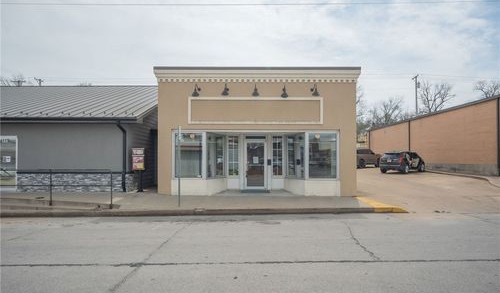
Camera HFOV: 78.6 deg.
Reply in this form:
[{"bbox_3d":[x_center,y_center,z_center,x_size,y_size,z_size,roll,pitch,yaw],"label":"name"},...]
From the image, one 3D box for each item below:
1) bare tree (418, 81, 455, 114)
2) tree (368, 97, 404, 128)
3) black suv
[{"bbox_3d":[28.700,-3.830,47.000,6.000,12.700,6.000,0,-1,0],"label":"bare tree"},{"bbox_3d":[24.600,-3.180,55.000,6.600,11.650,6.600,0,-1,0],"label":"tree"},{"bbox_3d":[12.300,1.260,24.600,4.850,1.690,1.880,1,-1,-40],"label":"black suv"}]

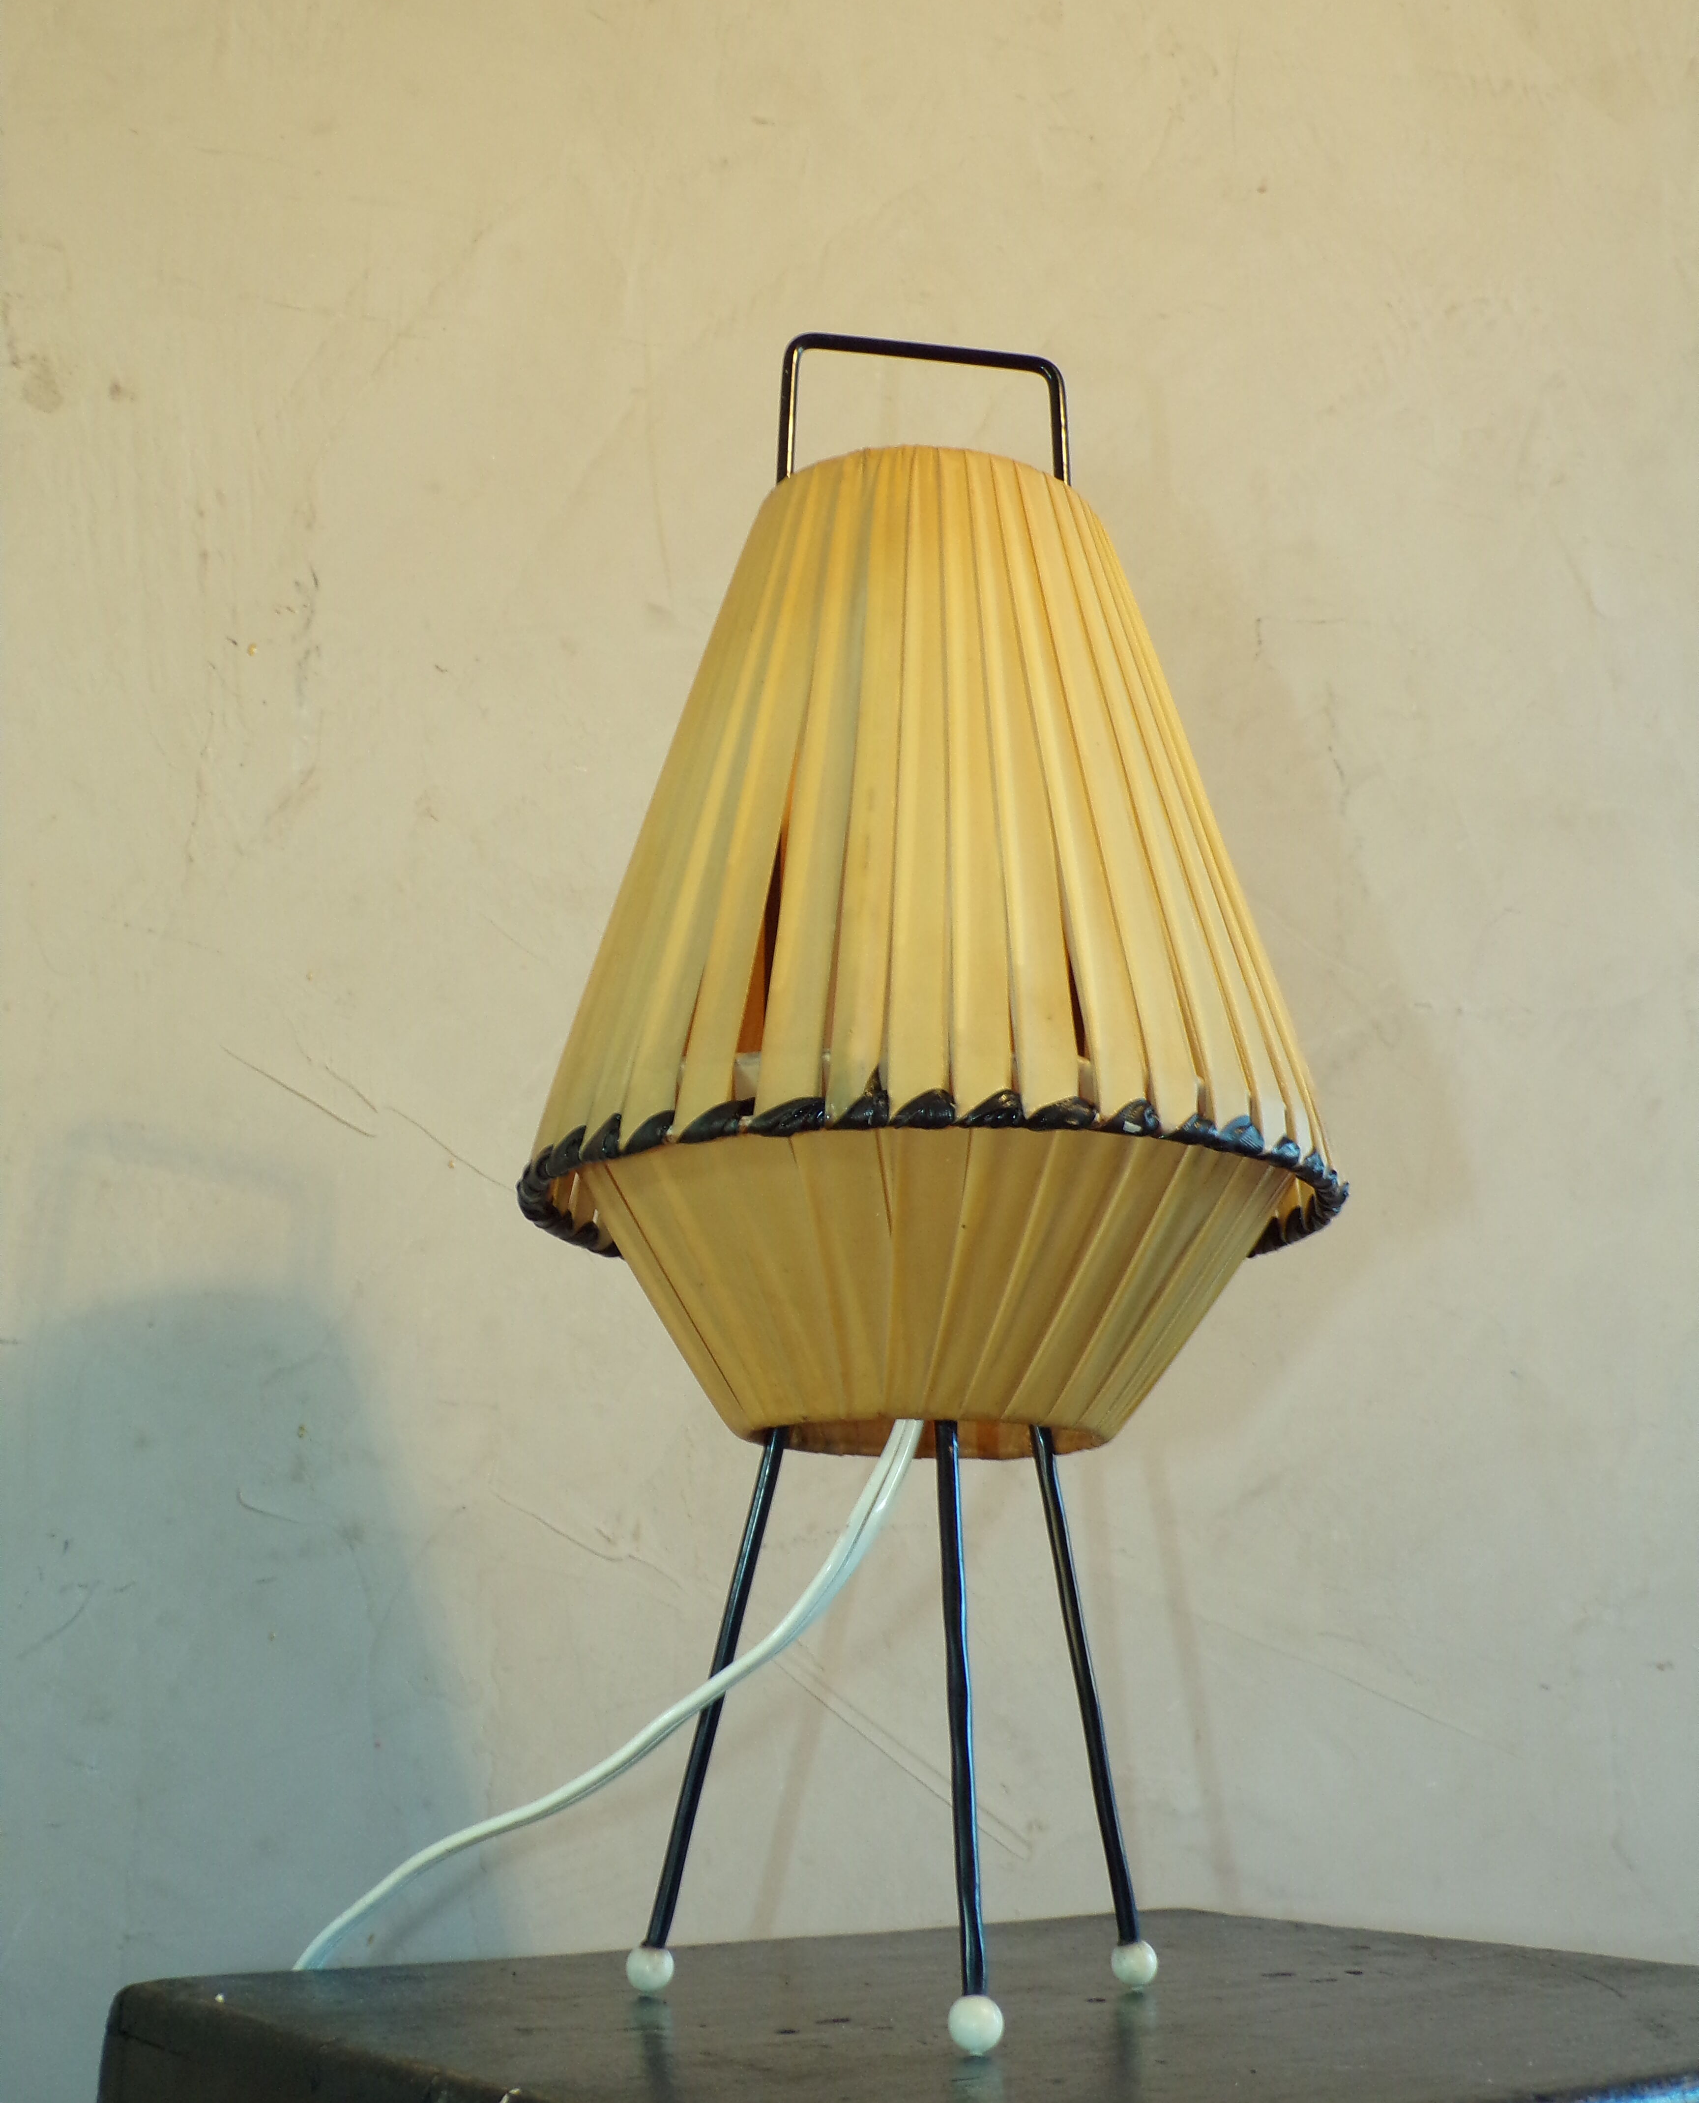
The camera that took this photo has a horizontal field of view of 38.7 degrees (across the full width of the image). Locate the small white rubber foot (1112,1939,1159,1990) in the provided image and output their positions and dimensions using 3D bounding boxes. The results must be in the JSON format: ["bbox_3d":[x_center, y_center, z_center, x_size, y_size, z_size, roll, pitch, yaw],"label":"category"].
[{"bbox_3d":[0.068,0.217,0.575,0.012,0.012,0.012,0,-15,0],"label":"small white rubber foot"}]

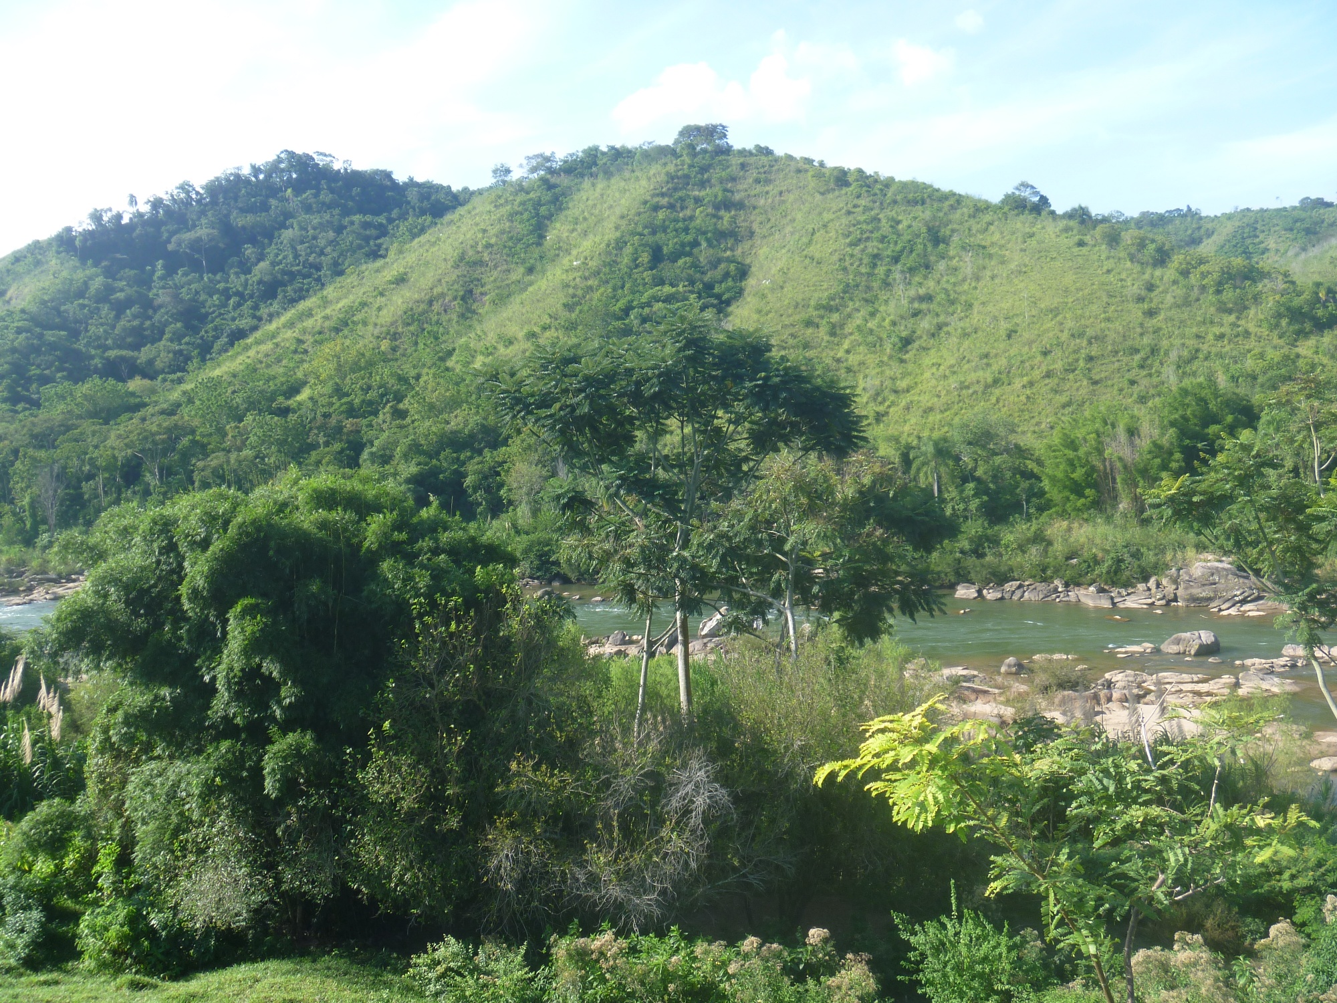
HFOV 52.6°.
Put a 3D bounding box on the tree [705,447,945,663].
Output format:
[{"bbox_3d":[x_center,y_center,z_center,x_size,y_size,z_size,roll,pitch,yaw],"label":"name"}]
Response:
[{"bbox_3d":[4.169,1.838,35.500,6.100,6.340,5.800,0,1,0],"label":"tree"}]

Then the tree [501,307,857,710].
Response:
[{"bbox_3d":[0.255,0.421,33.000,8.870,10.300,7.800,0,1,0],"label":"tree"}]

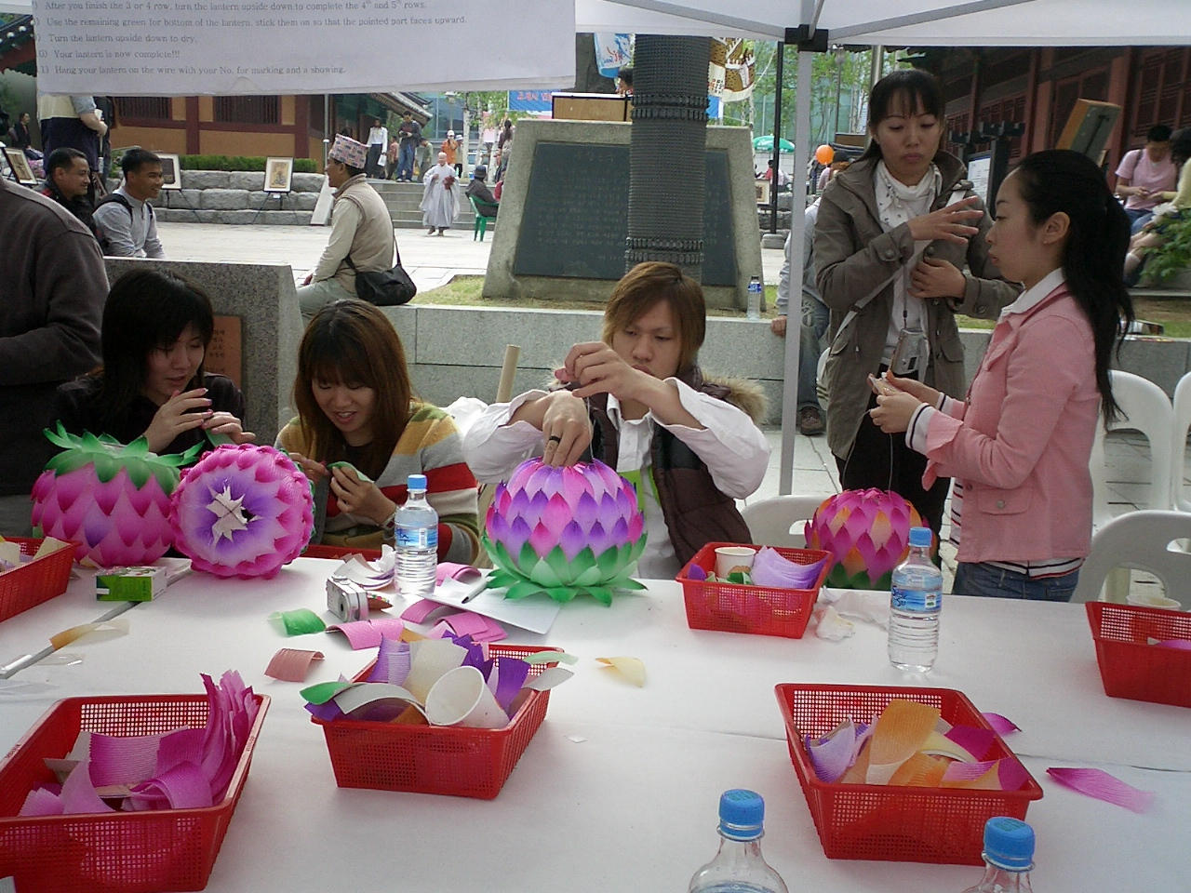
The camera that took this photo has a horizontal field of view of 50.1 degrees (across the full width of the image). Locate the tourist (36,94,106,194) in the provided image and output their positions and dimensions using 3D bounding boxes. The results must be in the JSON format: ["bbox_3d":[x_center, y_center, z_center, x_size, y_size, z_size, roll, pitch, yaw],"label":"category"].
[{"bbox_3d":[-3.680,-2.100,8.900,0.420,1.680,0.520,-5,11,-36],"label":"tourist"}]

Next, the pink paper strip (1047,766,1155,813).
[{"bbox_3d":[0.537,0.358,1.341,0.062,0.013,0.108,-6,11,-42],"label":"pink paper strip"}]

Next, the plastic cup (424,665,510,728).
[{"bbox_3d":[-0.130,0.287,1.365,0.073,0.077,0.073,0,51,35],"label":"plastic cup"}]

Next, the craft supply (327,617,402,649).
[{"bbox_3d":[-0.347,0.282,1.925,0.100,0.025,0.100,-2,8,-25],"label":"craft supply"}]

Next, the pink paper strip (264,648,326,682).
[{"bbox_3d":[-0.390,0.276,1.655,0.065,0.023,0.094,2,8,3],"label":"pink paper strip"}]

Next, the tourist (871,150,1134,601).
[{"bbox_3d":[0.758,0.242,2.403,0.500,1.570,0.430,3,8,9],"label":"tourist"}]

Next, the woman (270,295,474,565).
[{"bbox_3d":[-0.435,0.300,2.580,0.460,1.170,0.720,2,9,3],"label":"woman"}]

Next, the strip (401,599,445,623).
[{"bbox_3d":[-0.265,0.262,2.045,0.050,0.025,0.090,7,9,39],"label":"strip"}]

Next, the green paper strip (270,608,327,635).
[{"bbox_3d":[-0.432,0.250,1.841,0.062,0.024,0.088,-3,9,-30],"label":"green paper strip"}]

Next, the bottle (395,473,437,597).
[{"bbox_3d":[-0.286,0.140,2.045,0.069,0.195,0.069,1,8,0],"label":"bottle"}]

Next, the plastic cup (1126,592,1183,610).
[{"bbox_3d":[0.805,0.260,1.834,0.076,0.080,0.076,2,8,0],"label":"plastic cup"}]

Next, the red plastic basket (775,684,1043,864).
[{"bbox_3d":[0.310,0.338,1.326,0.218,0.084,0.304,2,7,2],"label":"red plastic basket"}]

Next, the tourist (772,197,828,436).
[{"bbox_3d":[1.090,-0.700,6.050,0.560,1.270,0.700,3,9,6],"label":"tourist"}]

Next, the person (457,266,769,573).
[{"bbox_3d":[0.046,0.302,2.390,0.580,1.250,0.660,3,9,11],"label":"person"}]

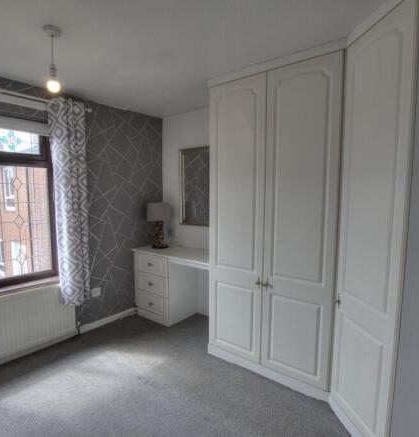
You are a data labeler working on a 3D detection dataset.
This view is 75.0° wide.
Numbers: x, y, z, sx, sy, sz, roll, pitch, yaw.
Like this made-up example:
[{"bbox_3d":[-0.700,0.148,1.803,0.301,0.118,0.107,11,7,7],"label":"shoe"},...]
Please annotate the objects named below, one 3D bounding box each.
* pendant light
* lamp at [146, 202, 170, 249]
[{"bbox_3d":[-0.913,-0.917,1.592,0.092,0.351,0.092,5,7,43],"label":"pendant light"},{"bbox_3d":[-0.601,0.082,3.297,0.275,0.536,0.275,5,7,43],"label":"lamp"}]

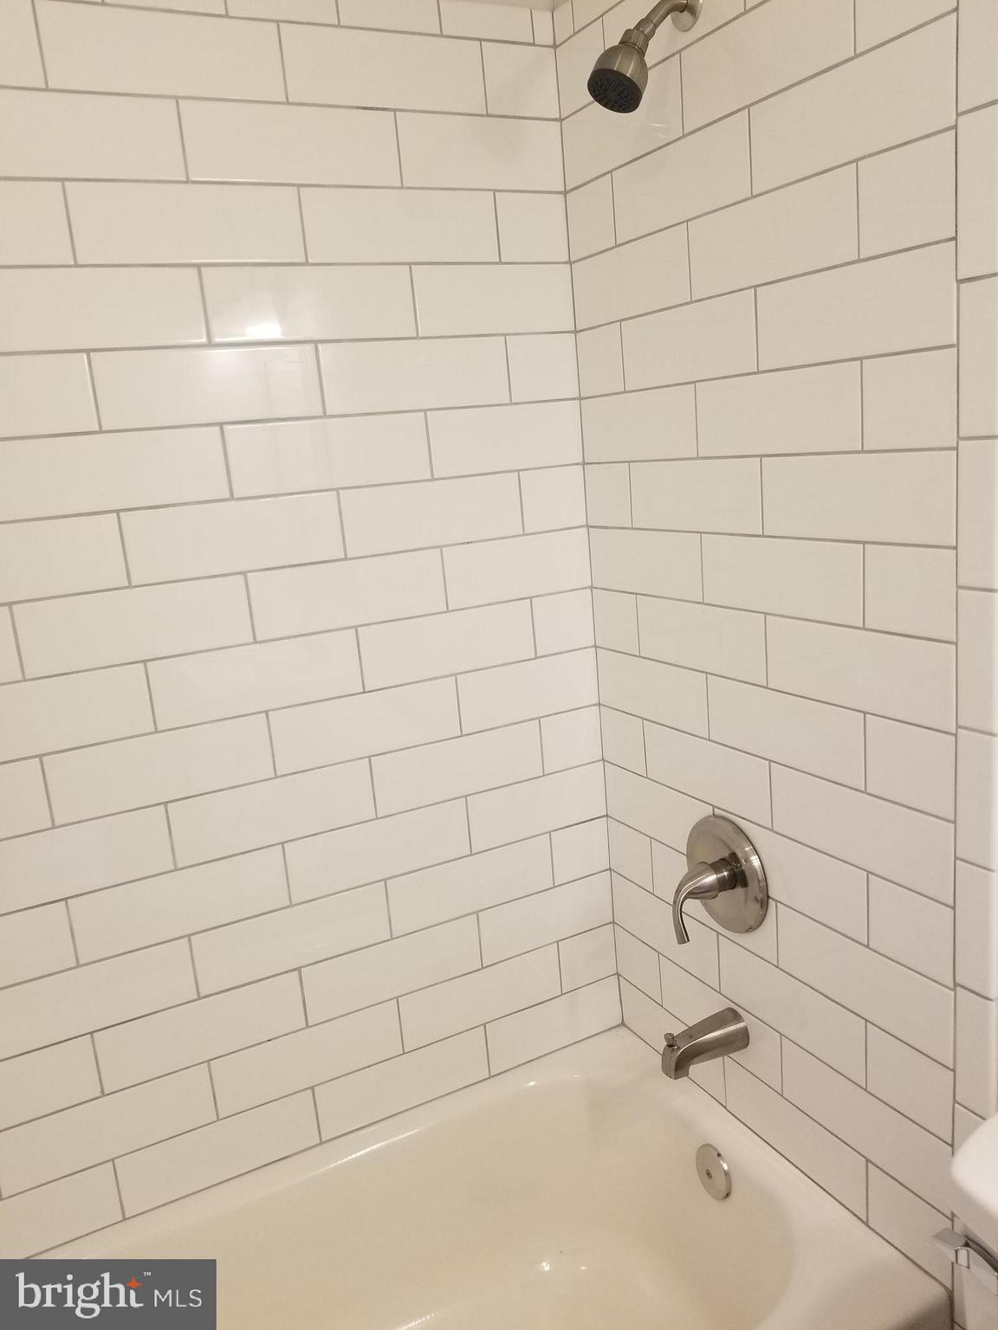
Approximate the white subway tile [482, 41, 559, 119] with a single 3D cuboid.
[{"bbox_3d":[0.033,-0.880,1.509,0.123,0.101,0.009,-11,14,-26],"label":"white subway tile"}]

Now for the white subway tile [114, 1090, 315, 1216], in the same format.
[{"bbox_3d":[-0.430,0.752,1.550,0.302,0.101,0.009,-11,14,-26],"label":"white subway tile"}]

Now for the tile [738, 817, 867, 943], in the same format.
[{"bbox_3d":[0.403,0.287,1.401,0.009,0.101,0.305,-11,13,-26],"label":"tile"}]

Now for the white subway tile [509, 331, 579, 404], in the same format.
[{"bbox_3d":[0.072,-0.478,1.609,0.124,0.102,0.009,-11,13,-25],"label":"white subway tile"}]

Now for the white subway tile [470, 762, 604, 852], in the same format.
[{"bbox_3d":[0.070,0.244,1.729,0.275,0.101,0.009,-11,13,-25],"label":"white subway tile"}]

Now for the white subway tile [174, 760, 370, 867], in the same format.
[{"bbox_3d":[-0.338,0.221,1.514,0.305,0.101,0.009,-11,13,-25],"label":"white subway tile"}]

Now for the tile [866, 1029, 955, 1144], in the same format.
[{"bbox_3d":[0.519,0.523,1.260,0.010,0.101,0.125,-11,14,-26],"label":"tile"}]

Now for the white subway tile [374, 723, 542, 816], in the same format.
[{"bbox_3d":[-0.064,0.167,1.640,0.302,0.101,0.009,-11,14,-26],"label":"white subway tile"}]

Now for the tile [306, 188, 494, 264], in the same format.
[{"bbox_3d":[-0.139,-0.640,1.462,0.303,0.101,0.009,-11,14,-26],"label":"tile"}]

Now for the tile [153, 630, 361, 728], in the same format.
[{"bbox_3d":[-0.357,0.018,1.470,0.305,0.101,0.009,-11,13,-25],"label":"tile"}]

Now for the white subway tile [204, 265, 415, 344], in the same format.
[{"bbox_3d":[-0.262,-0.513,1.426,0.306,0.101,0.009,-11,14,-25],"label":"white subway tile"}]

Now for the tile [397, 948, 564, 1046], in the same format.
[{"bbox_3d":[-0.029,0.576,1.743,0.304,0.102,0.010,-11,14,-25],"label":"tile"}]

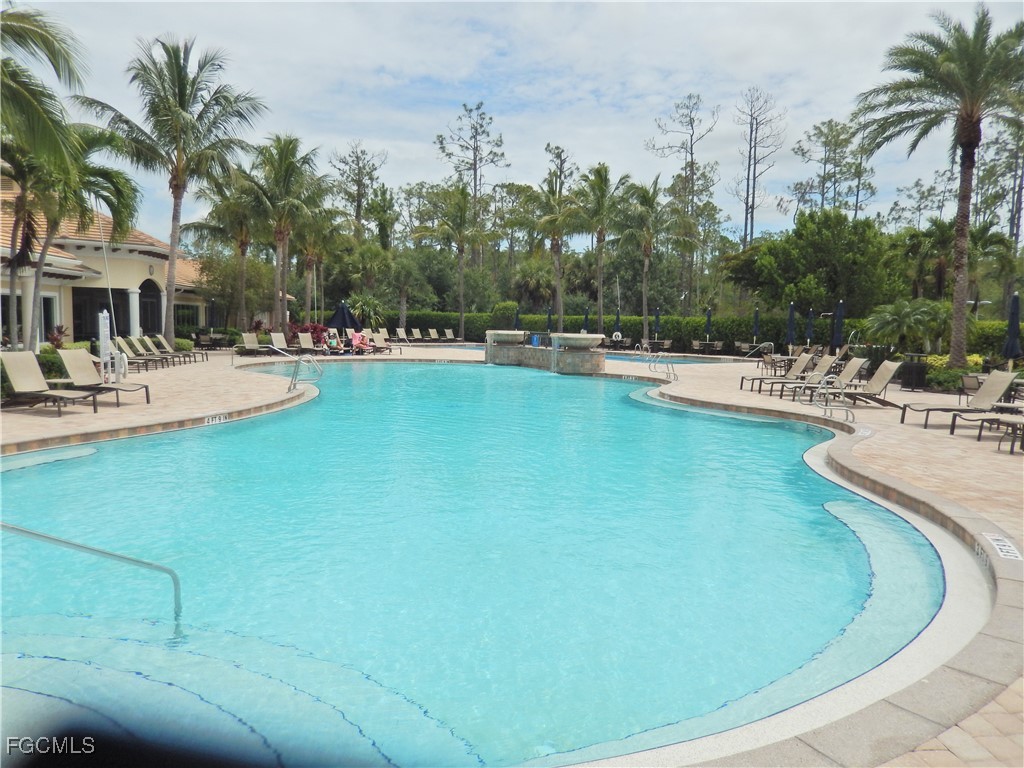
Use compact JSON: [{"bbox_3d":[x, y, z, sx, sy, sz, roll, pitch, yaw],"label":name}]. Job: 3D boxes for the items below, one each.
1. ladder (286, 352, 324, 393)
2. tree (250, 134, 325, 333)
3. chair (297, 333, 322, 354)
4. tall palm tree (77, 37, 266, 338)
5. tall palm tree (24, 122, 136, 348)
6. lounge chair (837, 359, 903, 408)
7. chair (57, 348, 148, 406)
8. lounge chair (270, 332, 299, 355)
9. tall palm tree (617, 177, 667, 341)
[{"bbox_3d":[-4.926,-0.256,17.702,0.850,0.880,0.650,0,5,-6],"label":"ladder"},{"bbox_3d":[-12.501,-7.770,40.503,4.700,11.700,4.700,1,5,0],"label":"tree"},{"bbox_3d":[-9.704,-1.932,36.122,1.606,1.061,0.665,5,6,42],"label":"chair"},{"bbox_3d":[-15.789,-8.652,34.404,8.400,14.330,8.000,1,5,0],"label":"tall palm tree"},{"bbox_3d":[-12.313,-3.824,21.280,3.500,7.112,3.500,-2,5,-30],"label":"tall palm tree"},{"bbox_3d":[7.852,-0.036,16.899,1.800,1.000,0.700,0,5,-7],"label":"lounge chair"},{"bbox_3d":[-8.017,-0.144,14.482,1.690,1.013,0.665,3,5,23],"label":"chair"},{"bbox_3d":[-10.348,-1.787,33.786,0.680,1.000,1.700,-4,7,-45],"label":"lounge chair"},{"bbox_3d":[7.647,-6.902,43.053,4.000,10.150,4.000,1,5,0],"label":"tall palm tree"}]

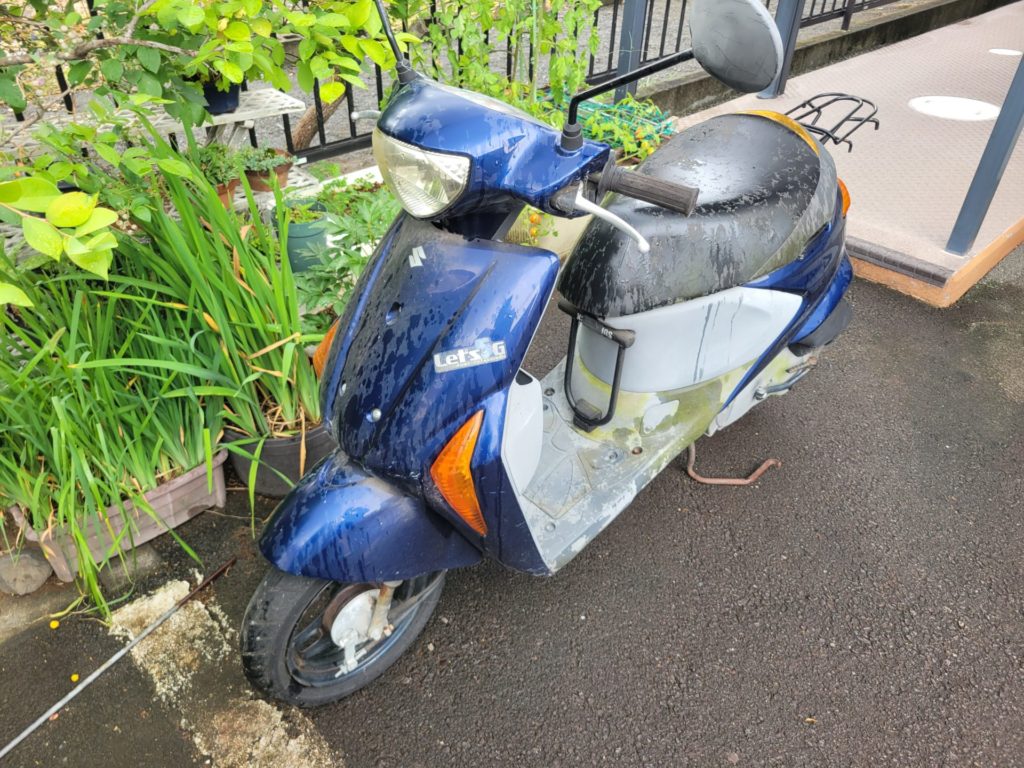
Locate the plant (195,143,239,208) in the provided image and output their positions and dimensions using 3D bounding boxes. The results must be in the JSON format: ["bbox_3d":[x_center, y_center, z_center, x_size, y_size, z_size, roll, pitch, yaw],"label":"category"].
[{"bbox_3d":[-0.971,-0.703,2.558,0.161,0.200,0.156,1,37,-1],"label":"plant"}]

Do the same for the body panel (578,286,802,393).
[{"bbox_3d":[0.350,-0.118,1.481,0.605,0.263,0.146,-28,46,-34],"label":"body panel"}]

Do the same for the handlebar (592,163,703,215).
[{"bbox_3d":[0.160,-0.226,0.906,0.125,0.045,0.045,24,43,31],"label":"handlebar"}]

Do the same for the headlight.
[{"bbox_3d":[-0.115,-0.271,1.018,0.102,0.119,0.171,-27,46,-33],"label":"headlight"}]

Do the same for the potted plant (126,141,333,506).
[{"bbox_3d":[-0.591,-0.133,1.739,0.419,0.760,0.409,1,37,-1],"label":"potted plant"}]

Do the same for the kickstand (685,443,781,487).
[{"bbox_3d":[0.504,0.174,1.778,0.200,0.095,0.080,1,38,0],"label":"kickstand"}]

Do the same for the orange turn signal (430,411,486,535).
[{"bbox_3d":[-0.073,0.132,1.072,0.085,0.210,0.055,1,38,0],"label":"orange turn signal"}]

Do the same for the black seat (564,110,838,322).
[{"bbox_3d":[0.344,-0.334,1.472,0.660,0.230,0.275,-30,48,-34],"label":"black seat"}]

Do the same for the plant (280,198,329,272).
[{"bbox_3d":[-0.638,-0.440,2.310,0.165,0.170,0.165,1,38,0],"label":"plant"}]

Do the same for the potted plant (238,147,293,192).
[{"bbox_3d":[-0.675,-0.587,2.116,0.150,0.090,0.150,1,38,0],"label":"potted plant"}]

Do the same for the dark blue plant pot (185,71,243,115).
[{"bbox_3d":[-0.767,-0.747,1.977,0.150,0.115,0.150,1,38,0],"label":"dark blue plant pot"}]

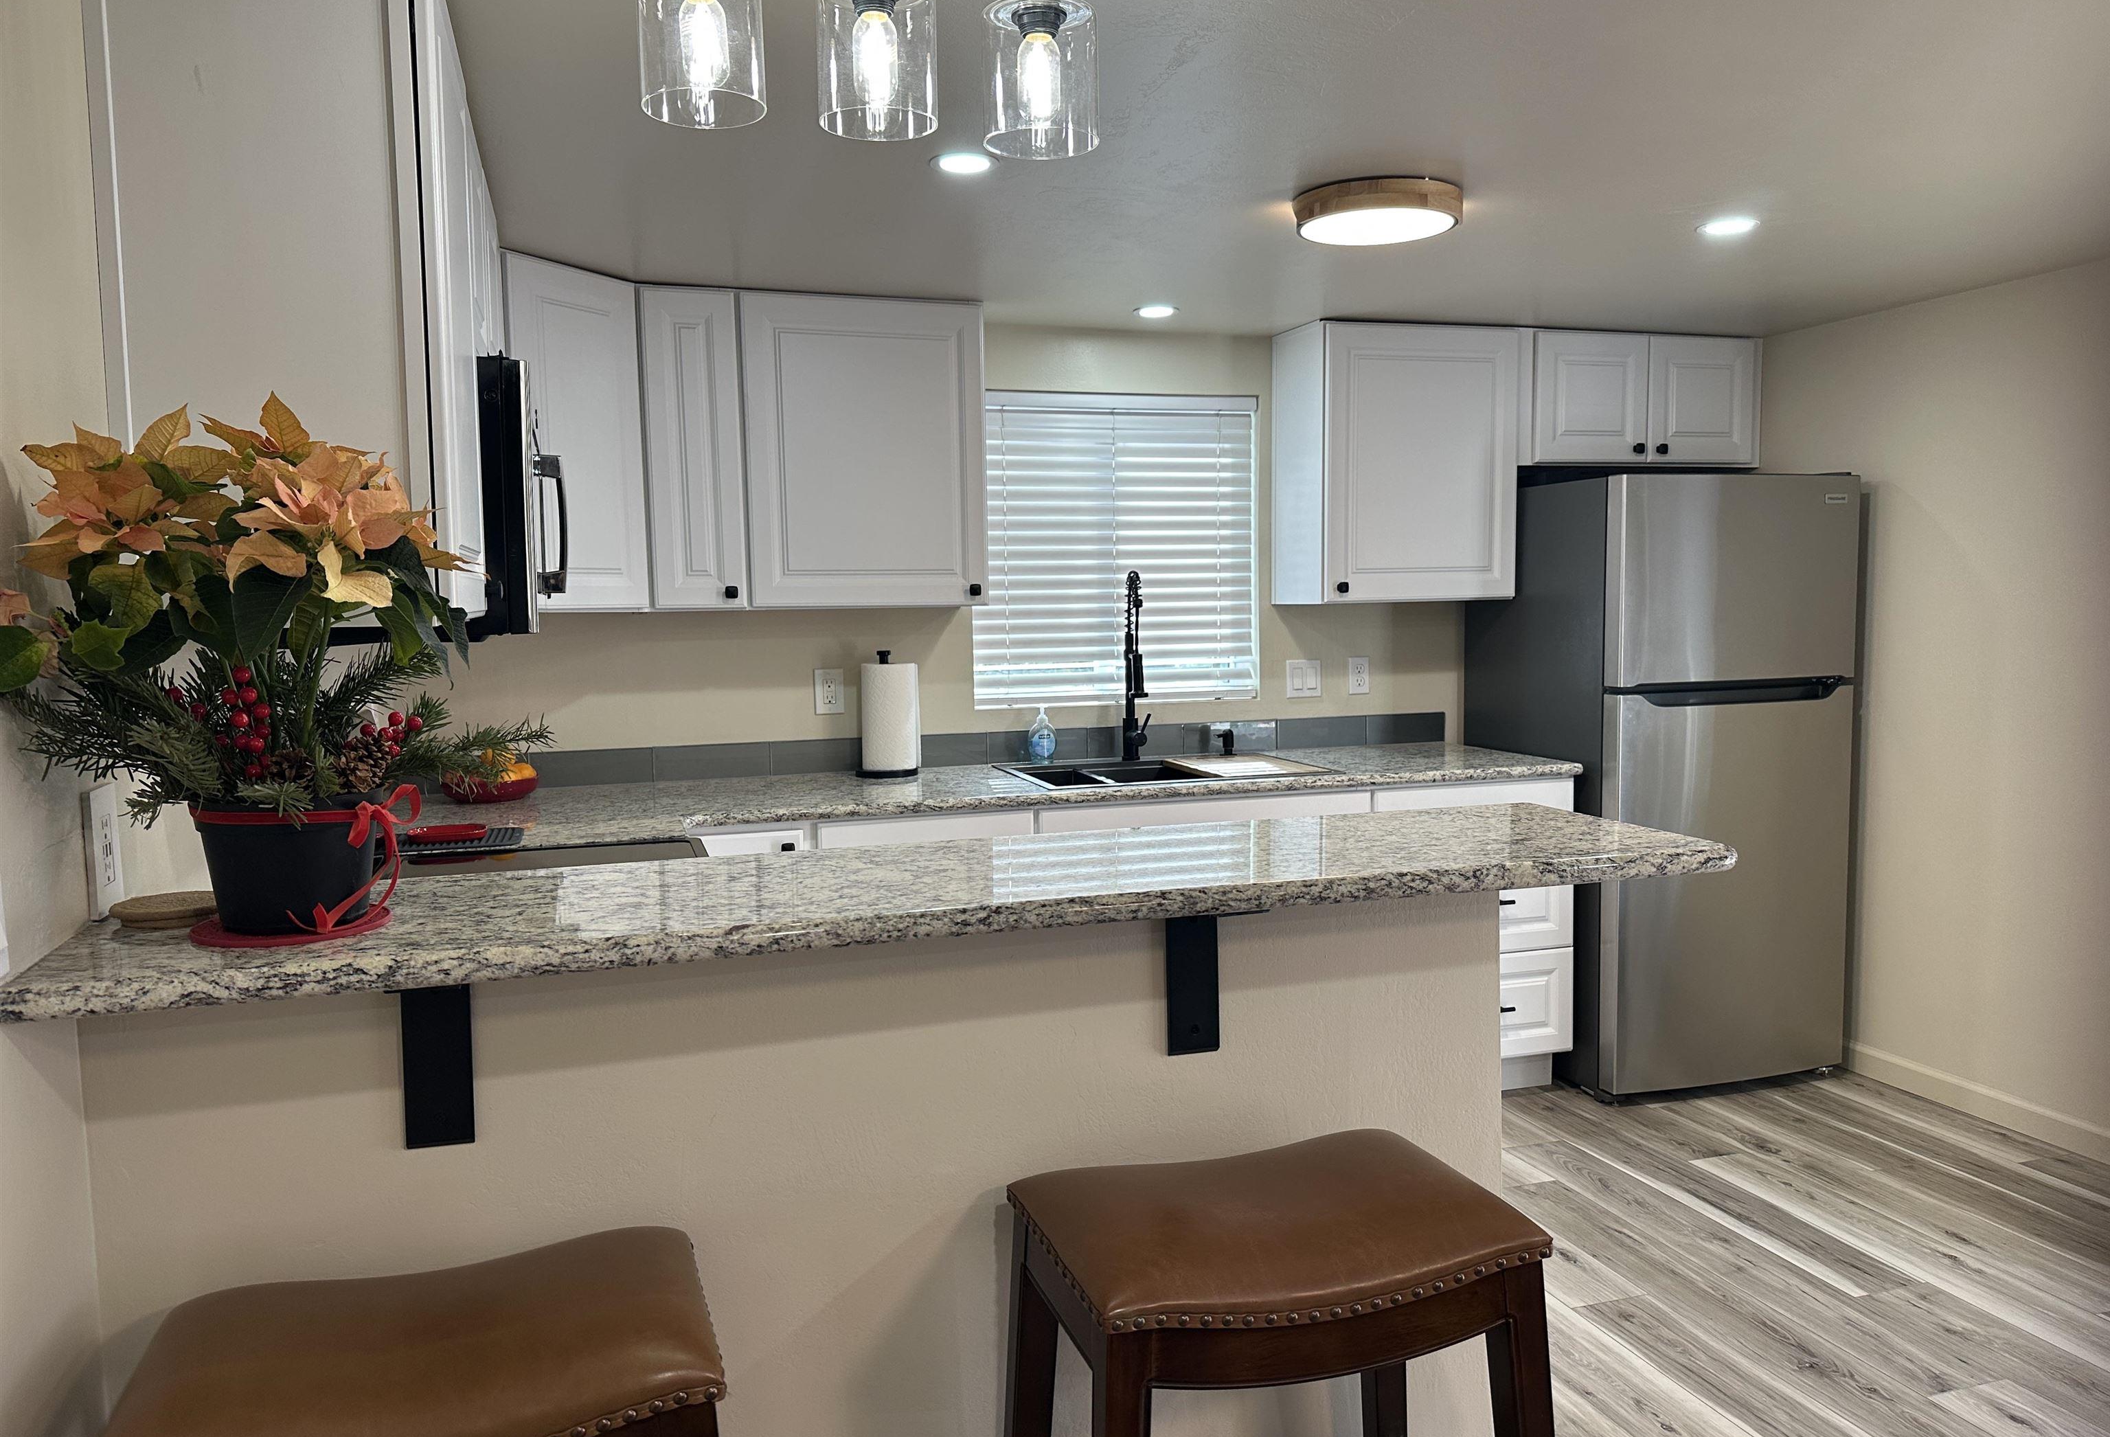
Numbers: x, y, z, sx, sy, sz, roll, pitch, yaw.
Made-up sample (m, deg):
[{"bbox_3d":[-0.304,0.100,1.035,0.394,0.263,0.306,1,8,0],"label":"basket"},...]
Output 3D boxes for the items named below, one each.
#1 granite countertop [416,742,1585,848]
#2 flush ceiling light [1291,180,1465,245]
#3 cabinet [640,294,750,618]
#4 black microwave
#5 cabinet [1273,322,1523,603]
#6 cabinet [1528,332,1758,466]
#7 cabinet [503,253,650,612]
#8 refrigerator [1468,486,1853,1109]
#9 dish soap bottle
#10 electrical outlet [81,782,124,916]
[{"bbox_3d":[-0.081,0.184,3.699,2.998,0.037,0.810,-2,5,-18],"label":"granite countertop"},{"bbox_3d":[0.617,-0.961,2.793,0.313,0.053,0.313,-1,5,0],"label":"flush ceiling light"},{"bbox_3d":[-0.906,-0.650,3.628,0.228,0.764,0.322,-2,5,-18],"label":"cabinet"},{"bbox_3d":[-1.044,-0.340,2.412,0.422,0.404,0.757,-2,5,-18],"label":"black microwave"},{"bbox_3d":[0.978,-0.726,4.231,0.606,0.764,0.322,-2,5,-18],"label":"cabinet"},{"bbox_3d":[1.695,-0.946,4.446,0.847,0.381,0.322,-2,5,-18],"label":"cabinet"},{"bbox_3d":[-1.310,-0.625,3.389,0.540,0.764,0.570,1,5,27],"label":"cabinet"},{"bbox_3d":[1.754,0.161,4.324,0.775,1.692,0.743,-2,5,-18],"label":"refrigerator"},{"bbox_3d":[-0.034,0.050,4.085,0.080,0.161,0.050,-2,5,-9],"label":"dish soap bottle"},{"bbox_3d":[-0.931,0.129,1.433,0.009,0.121,0.078,-2,5,-18],"label":"electrical outlet"}]

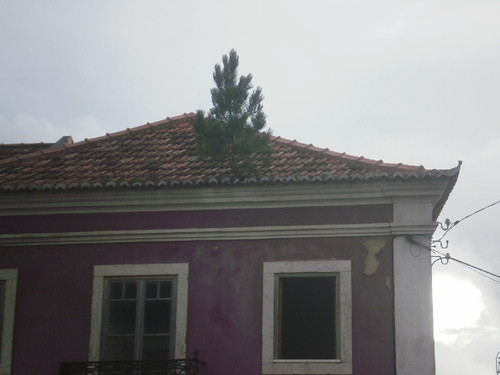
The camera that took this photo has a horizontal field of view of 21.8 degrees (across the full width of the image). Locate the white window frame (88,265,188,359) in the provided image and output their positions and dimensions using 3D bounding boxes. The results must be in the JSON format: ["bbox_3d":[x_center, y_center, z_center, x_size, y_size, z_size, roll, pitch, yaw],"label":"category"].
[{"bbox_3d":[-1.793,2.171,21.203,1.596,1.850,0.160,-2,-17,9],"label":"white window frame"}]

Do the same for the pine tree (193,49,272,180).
[{"bbox_3d":[-0.294,-1.244,21.845,1.331,2.359,1.250,-2,-17,9],"label":"pine tree"}]

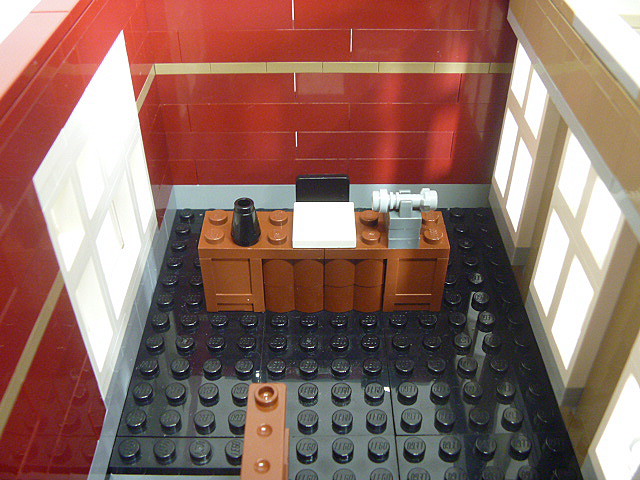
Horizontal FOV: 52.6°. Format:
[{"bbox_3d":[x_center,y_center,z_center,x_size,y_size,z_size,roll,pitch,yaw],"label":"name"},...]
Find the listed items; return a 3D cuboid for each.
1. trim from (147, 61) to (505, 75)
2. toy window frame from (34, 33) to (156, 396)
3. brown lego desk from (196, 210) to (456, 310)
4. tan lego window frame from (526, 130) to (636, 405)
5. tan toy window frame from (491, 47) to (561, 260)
[{"bbox_3d":[0.004,-0.051,0.187,0.104,0.003,0.006,0,39,0],"label":"trim"},{"bbox_3d":[-0.050,-0.007,0.148,0.007,0.059,0.064,0,39,0],"label":"toy window frame"},{"bbox_3d":[0.001,0.006,0.178,0.064,0.023,0.016,0,39,0],"label":"brown lego desk"},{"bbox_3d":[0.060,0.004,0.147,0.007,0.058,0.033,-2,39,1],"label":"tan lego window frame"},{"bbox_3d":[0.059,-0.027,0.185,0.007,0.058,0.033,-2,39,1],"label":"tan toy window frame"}]

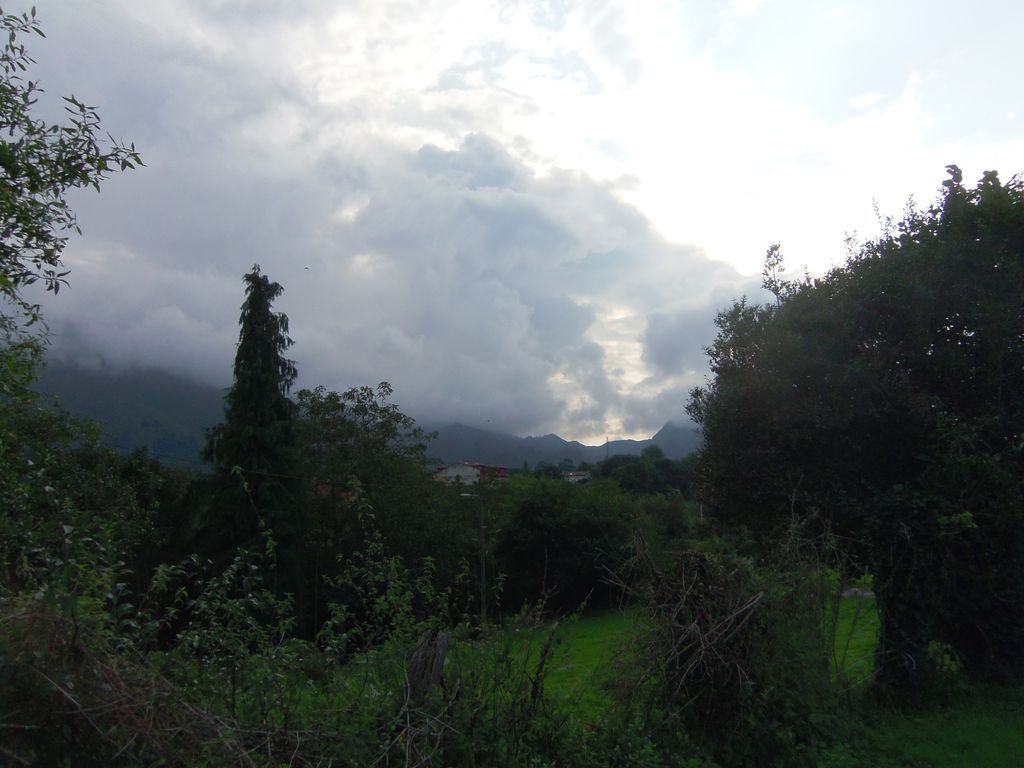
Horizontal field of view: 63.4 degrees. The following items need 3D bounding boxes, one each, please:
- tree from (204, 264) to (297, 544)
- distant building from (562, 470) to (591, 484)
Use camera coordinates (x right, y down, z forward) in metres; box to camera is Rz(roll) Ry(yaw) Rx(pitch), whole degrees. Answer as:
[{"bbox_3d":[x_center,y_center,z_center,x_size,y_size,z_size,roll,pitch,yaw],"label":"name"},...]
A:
[{"bbox_3d":[-13.580,1.640,43.000,4.900,15.500,4.900,0,-7,0],"label":"tree"},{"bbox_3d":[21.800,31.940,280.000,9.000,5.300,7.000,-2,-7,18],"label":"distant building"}]

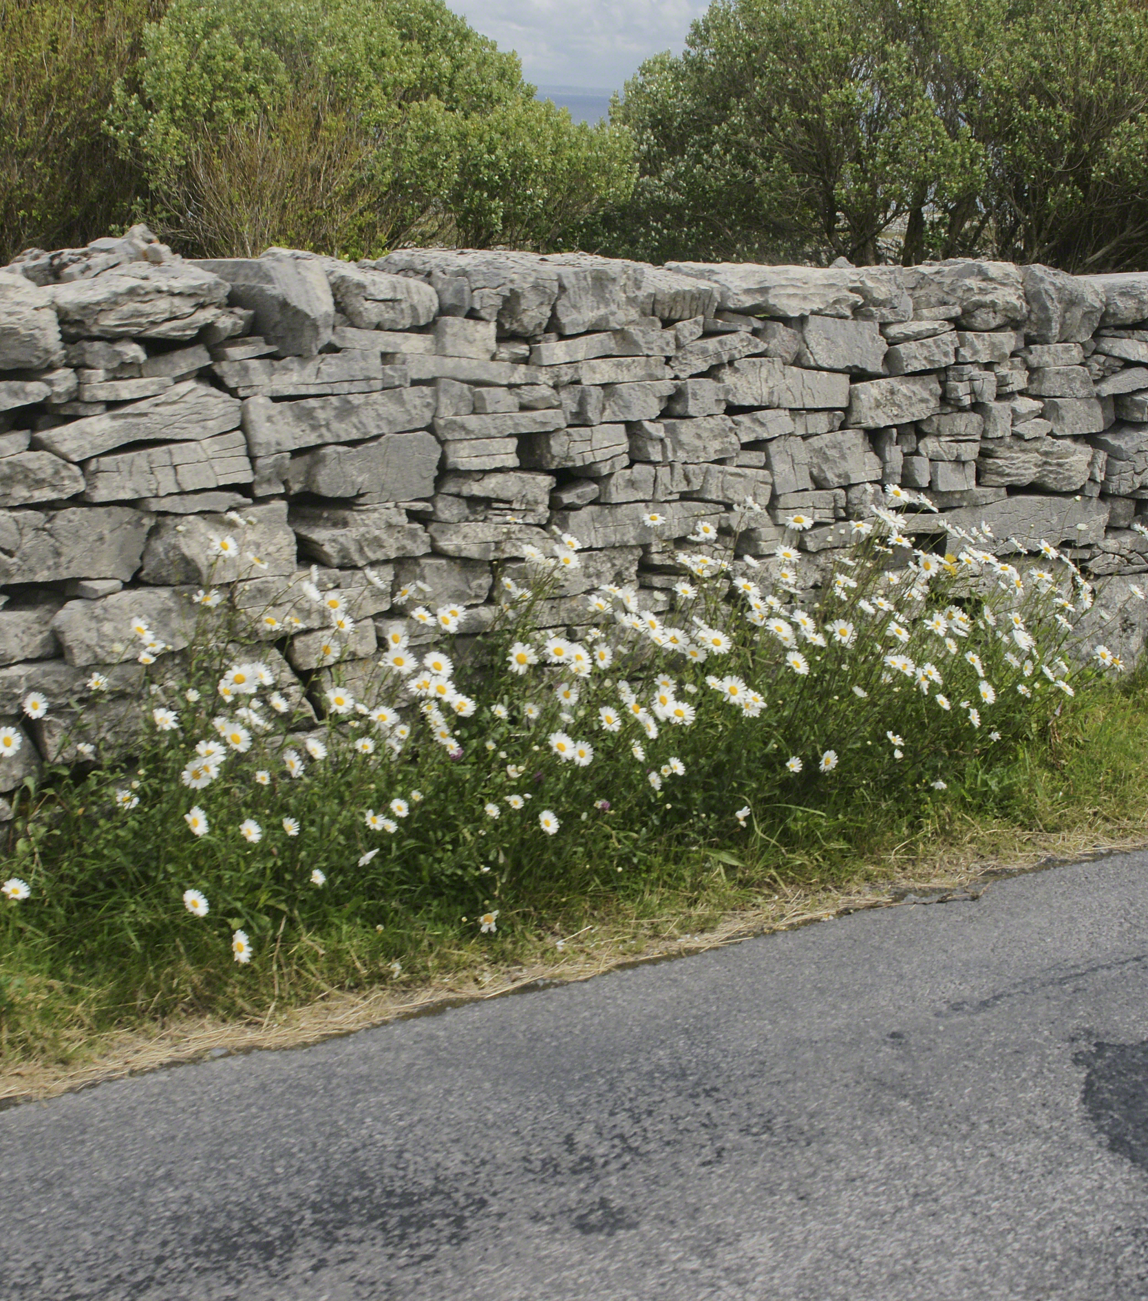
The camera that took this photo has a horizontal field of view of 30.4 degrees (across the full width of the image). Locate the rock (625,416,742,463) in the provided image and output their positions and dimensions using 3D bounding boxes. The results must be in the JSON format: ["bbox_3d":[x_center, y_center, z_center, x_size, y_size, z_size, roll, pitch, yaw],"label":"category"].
[{"bbox_3d":[0.234,-0.527,5.121,0.268,0.100,0.220,-10,19,-33],"label":"rock"}]

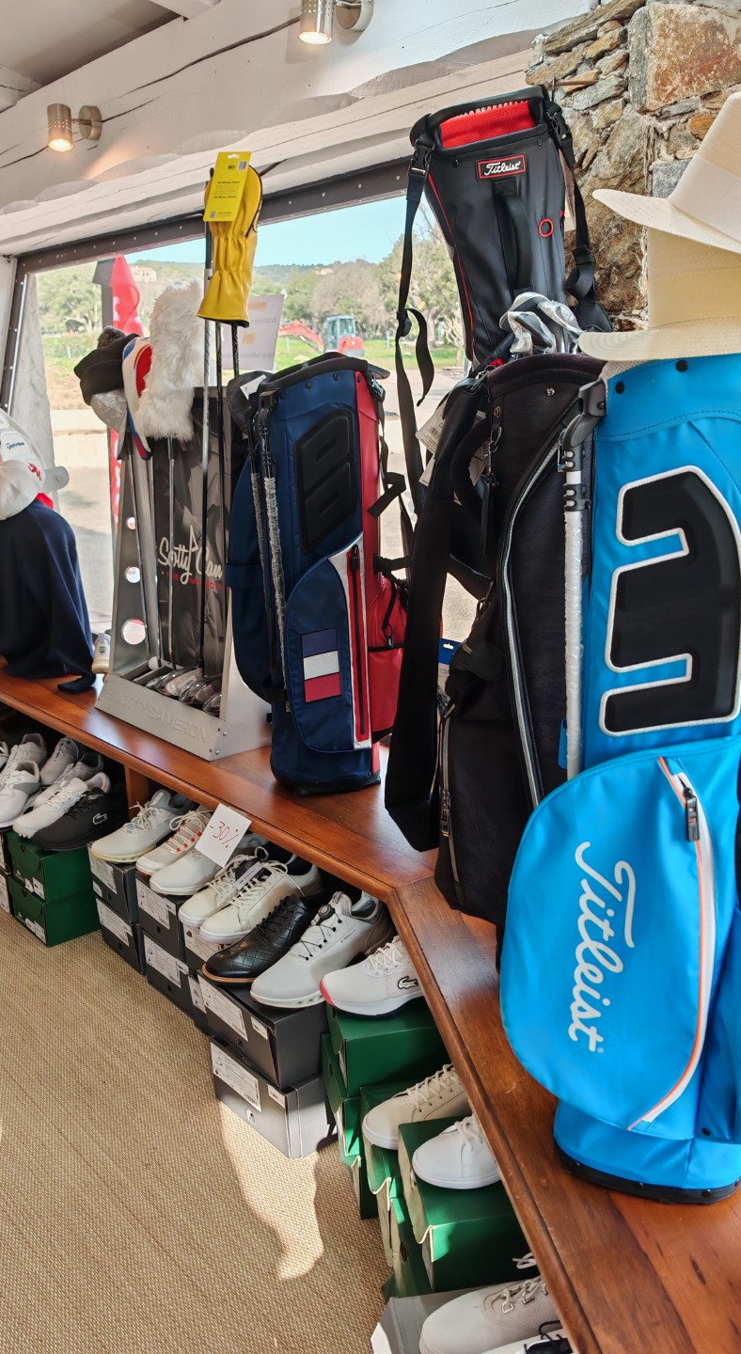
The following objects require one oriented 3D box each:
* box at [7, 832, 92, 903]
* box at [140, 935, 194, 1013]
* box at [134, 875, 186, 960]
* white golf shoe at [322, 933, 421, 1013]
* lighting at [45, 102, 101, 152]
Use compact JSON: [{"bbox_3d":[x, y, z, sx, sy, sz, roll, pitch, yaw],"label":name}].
[{"bbox_3d":[-0.704,0.426,2.648,0.325,0.117,0.209,-15,20,-38],"label":"box"},{"bbox_3d":[-0.326,0.632,2.461,0.330,0.132,0.215,-14,19,-37],"label":"box"},{"bbox_3d":[-0.354,0.505,2.492,0.330,0.126,0.196,-14,20,-38],"label":"box"},{"bbox_3d":[0.060,0.502,1.869,0.285,0.130,0.110,-6,16,-14],"label":"white golf shoe"},{"bbox_3d":[-0.700,-1.306,2.500,0.115,0.105,0.085,-14,19,-38],"label":"lighting"}]

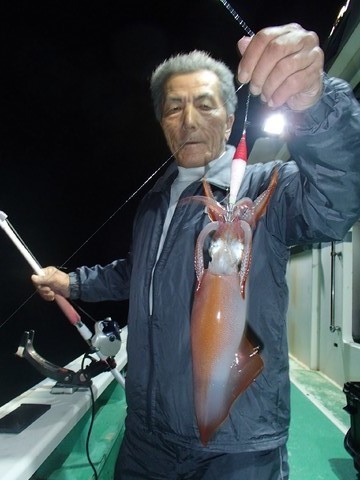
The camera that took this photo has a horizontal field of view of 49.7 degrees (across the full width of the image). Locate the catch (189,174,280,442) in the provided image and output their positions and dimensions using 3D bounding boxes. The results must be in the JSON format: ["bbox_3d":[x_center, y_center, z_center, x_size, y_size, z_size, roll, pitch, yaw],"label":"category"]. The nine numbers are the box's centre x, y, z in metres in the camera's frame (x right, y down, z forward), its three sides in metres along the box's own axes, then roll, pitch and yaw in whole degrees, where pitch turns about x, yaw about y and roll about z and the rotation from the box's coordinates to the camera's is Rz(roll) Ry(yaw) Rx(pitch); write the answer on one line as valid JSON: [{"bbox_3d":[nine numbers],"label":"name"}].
[{"bbox_3d":[0.061,0.082,0.475,0.100,0.340,0.085,6,-6,5],"label":"catch"}]

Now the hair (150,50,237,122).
[{"bbox_3d":[0.032,-0.338,0.880,0.190,0.165,0.205,2,4,12],"label":"hair"}]

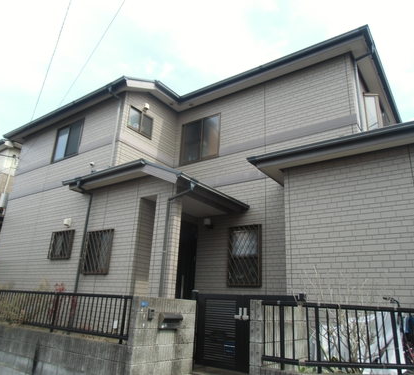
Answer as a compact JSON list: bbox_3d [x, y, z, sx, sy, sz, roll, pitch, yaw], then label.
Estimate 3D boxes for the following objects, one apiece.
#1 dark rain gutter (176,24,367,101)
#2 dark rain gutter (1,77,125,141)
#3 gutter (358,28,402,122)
[{"bbox_3d":[1.197,-2.647,7.799,4.547,0.137,0.137,-10,-22,34],"label":"dark rain gutter"},{"bbox_3d":[-4.013,-1.938,9.104,5.370,0.137,0.137,-10,-22,34],"label":"dark rain gutter"},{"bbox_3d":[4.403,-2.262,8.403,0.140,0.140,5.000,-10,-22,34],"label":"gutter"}]

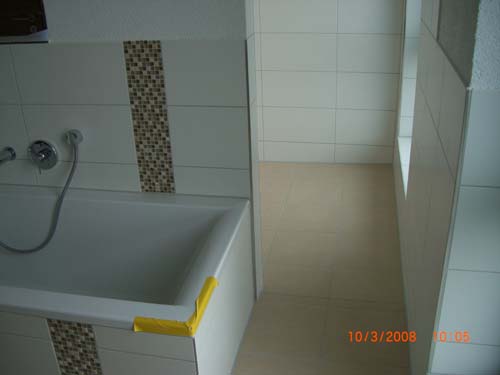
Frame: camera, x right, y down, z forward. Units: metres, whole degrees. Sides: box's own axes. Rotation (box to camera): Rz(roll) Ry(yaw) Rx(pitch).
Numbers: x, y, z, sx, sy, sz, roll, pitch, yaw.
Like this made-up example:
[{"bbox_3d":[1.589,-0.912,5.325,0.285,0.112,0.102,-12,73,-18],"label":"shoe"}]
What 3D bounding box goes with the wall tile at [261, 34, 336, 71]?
[{"bbox_3d":[0.393,-1.073,4.383,0.603,0.300,0.012,3,23,13],"label":"wall tile"}]

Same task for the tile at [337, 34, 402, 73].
[{"bbox_3d":[0.771,-0.869,3.564,0.399,0.250,0.010,3,25,11],"label":"tile"}]

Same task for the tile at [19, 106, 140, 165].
[{"bbox_3d":[-0.851,-0.269,2.756,0.596,0.300,0.012,3,23,13],"label":"tile"}]

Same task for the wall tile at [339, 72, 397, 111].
[{"bbox_3d":[0.934,-0.768,4.377,0.486,0.300,0.012,3,23,13],"label":"wall tile"}]

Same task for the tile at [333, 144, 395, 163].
[{"bbox_3d":[0.954,-0.274,4.579,0.486,0.170,0.012,3,23,13],"label":"tile"}]

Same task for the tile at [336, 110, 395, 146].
[{"bbox_3d":[0.945,-0.491,4.490,0.486,0.300,0.012,3,23,13],"label":"tile"}]

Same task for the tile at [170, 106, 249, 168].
[{"bbox_3d":[-0.191,-0.235,2.608,0.397,0.300,0.012,3,23,13],"label":"tile"}]

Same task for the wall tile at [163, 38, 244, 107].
[{"bbox_3d":[-0.202,-0.513,2.495,0.397,0.301,0.012,3,23,13],"label":"wall tile"}]

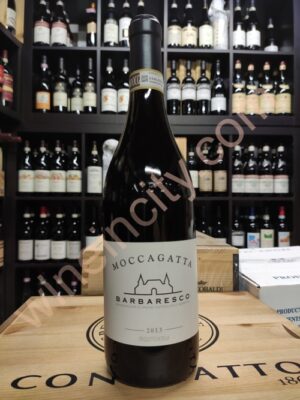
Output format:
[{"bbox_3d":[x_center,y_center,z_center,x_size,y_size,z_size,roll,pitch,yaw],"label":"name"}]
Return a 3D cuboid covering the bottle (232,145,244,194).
[{"bbox_3d":[0.503,-0.169,1.706,0.076,0.289,0.076,0,-1,-3],"label":"bottle"}]

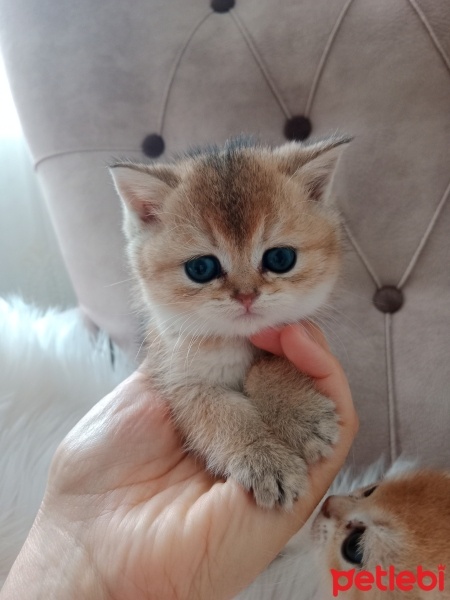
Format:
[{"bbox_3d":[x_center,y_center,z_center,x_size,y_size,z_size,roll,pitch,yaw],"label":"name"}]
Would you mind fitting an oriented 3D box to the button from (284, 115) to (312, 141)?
[{"bbox_3d":[0.065,-0.152,0.400,0.025,0.025,0.011,1,-8,21],"label":"button"}]

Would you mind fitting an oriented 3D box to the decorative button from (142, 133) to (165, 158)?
[{"bbox_3d":[-0.071,-0.153,0.450,0.025,0.025,0.011,1,-8,21],"label":"decorative button"}]

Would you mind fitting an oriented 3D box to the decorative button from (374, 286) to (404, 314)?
[{"bbox_3d":[0.135,0.000,0.372,0.025,0.025,0.011,1,-8,21],"label":"decorative button"}]

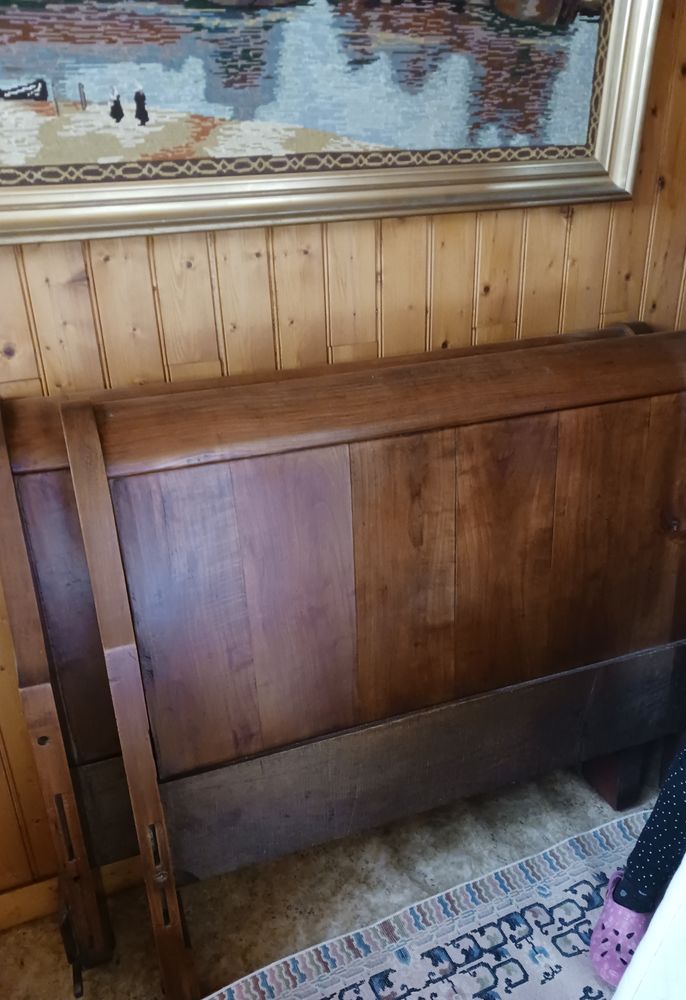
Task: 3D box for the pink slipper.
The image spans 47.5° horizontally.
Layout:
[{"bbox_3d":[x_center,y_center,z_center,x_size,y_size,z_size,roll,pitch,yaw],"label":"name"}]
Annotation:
[{"bbox_3d":[0.523,0.769,1.440,0.098,0.090,0.235,12,27,28],"label":"pink slipper"}]

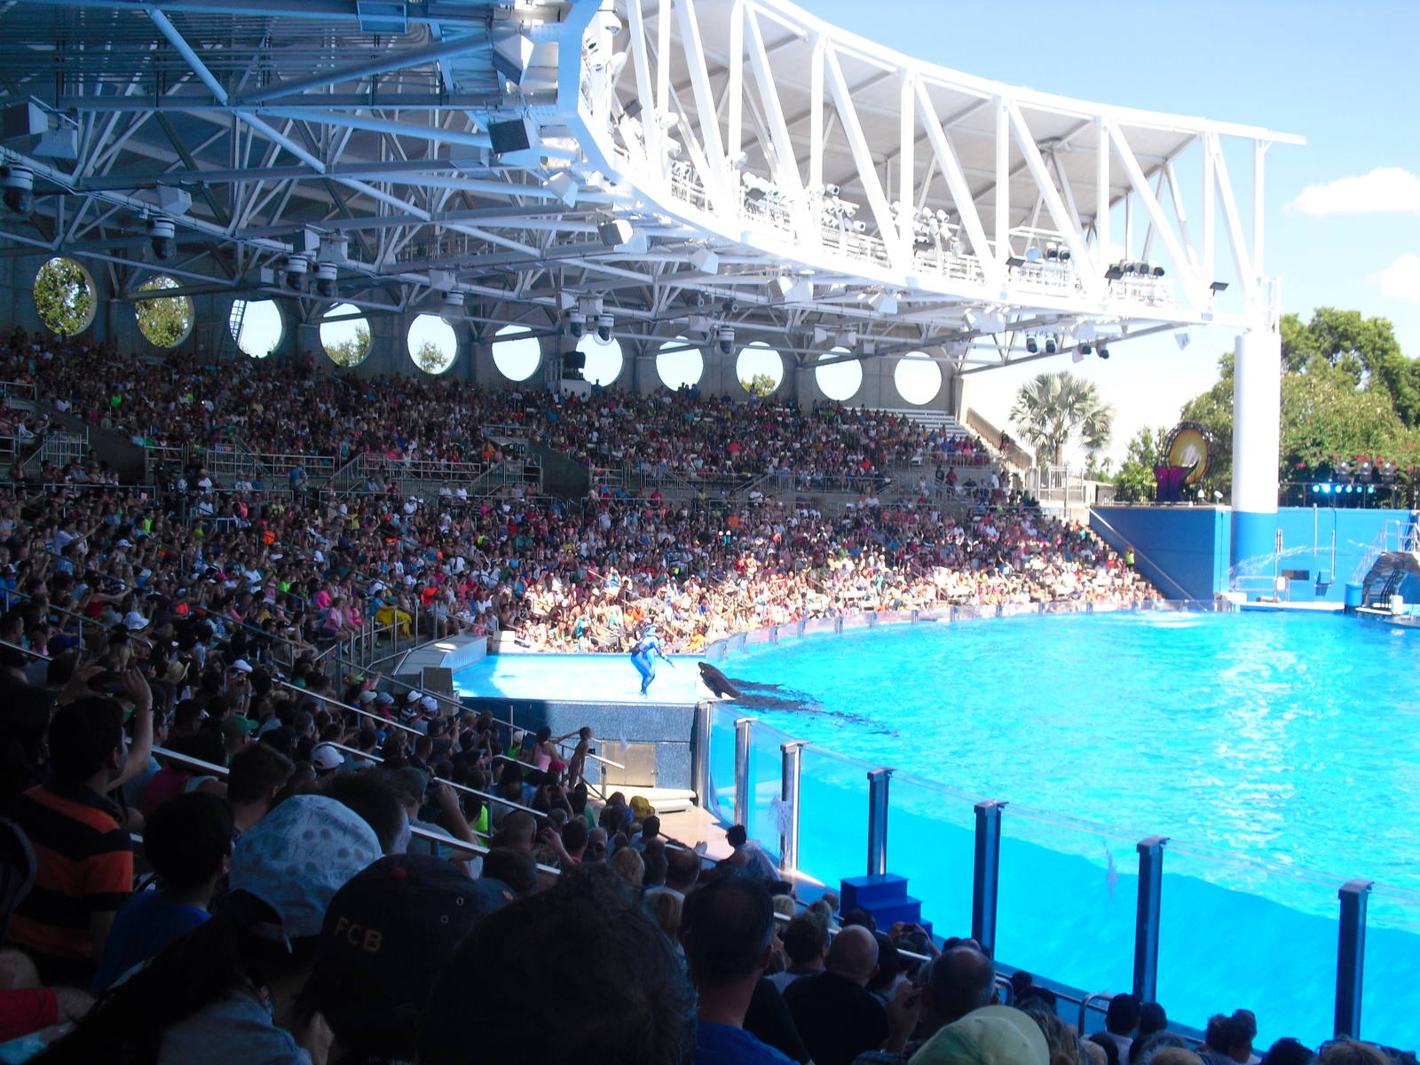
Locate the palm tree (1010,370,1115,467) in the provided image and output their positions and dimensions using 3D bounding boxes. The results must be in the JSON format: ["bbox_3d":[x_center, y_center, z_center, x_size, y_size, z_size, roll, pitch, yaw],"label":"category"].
[{"bbox_3d":[21.704,-6.050,91.000,6.400,7.800,6.300,1,0,13],"label":"palm tree"}]

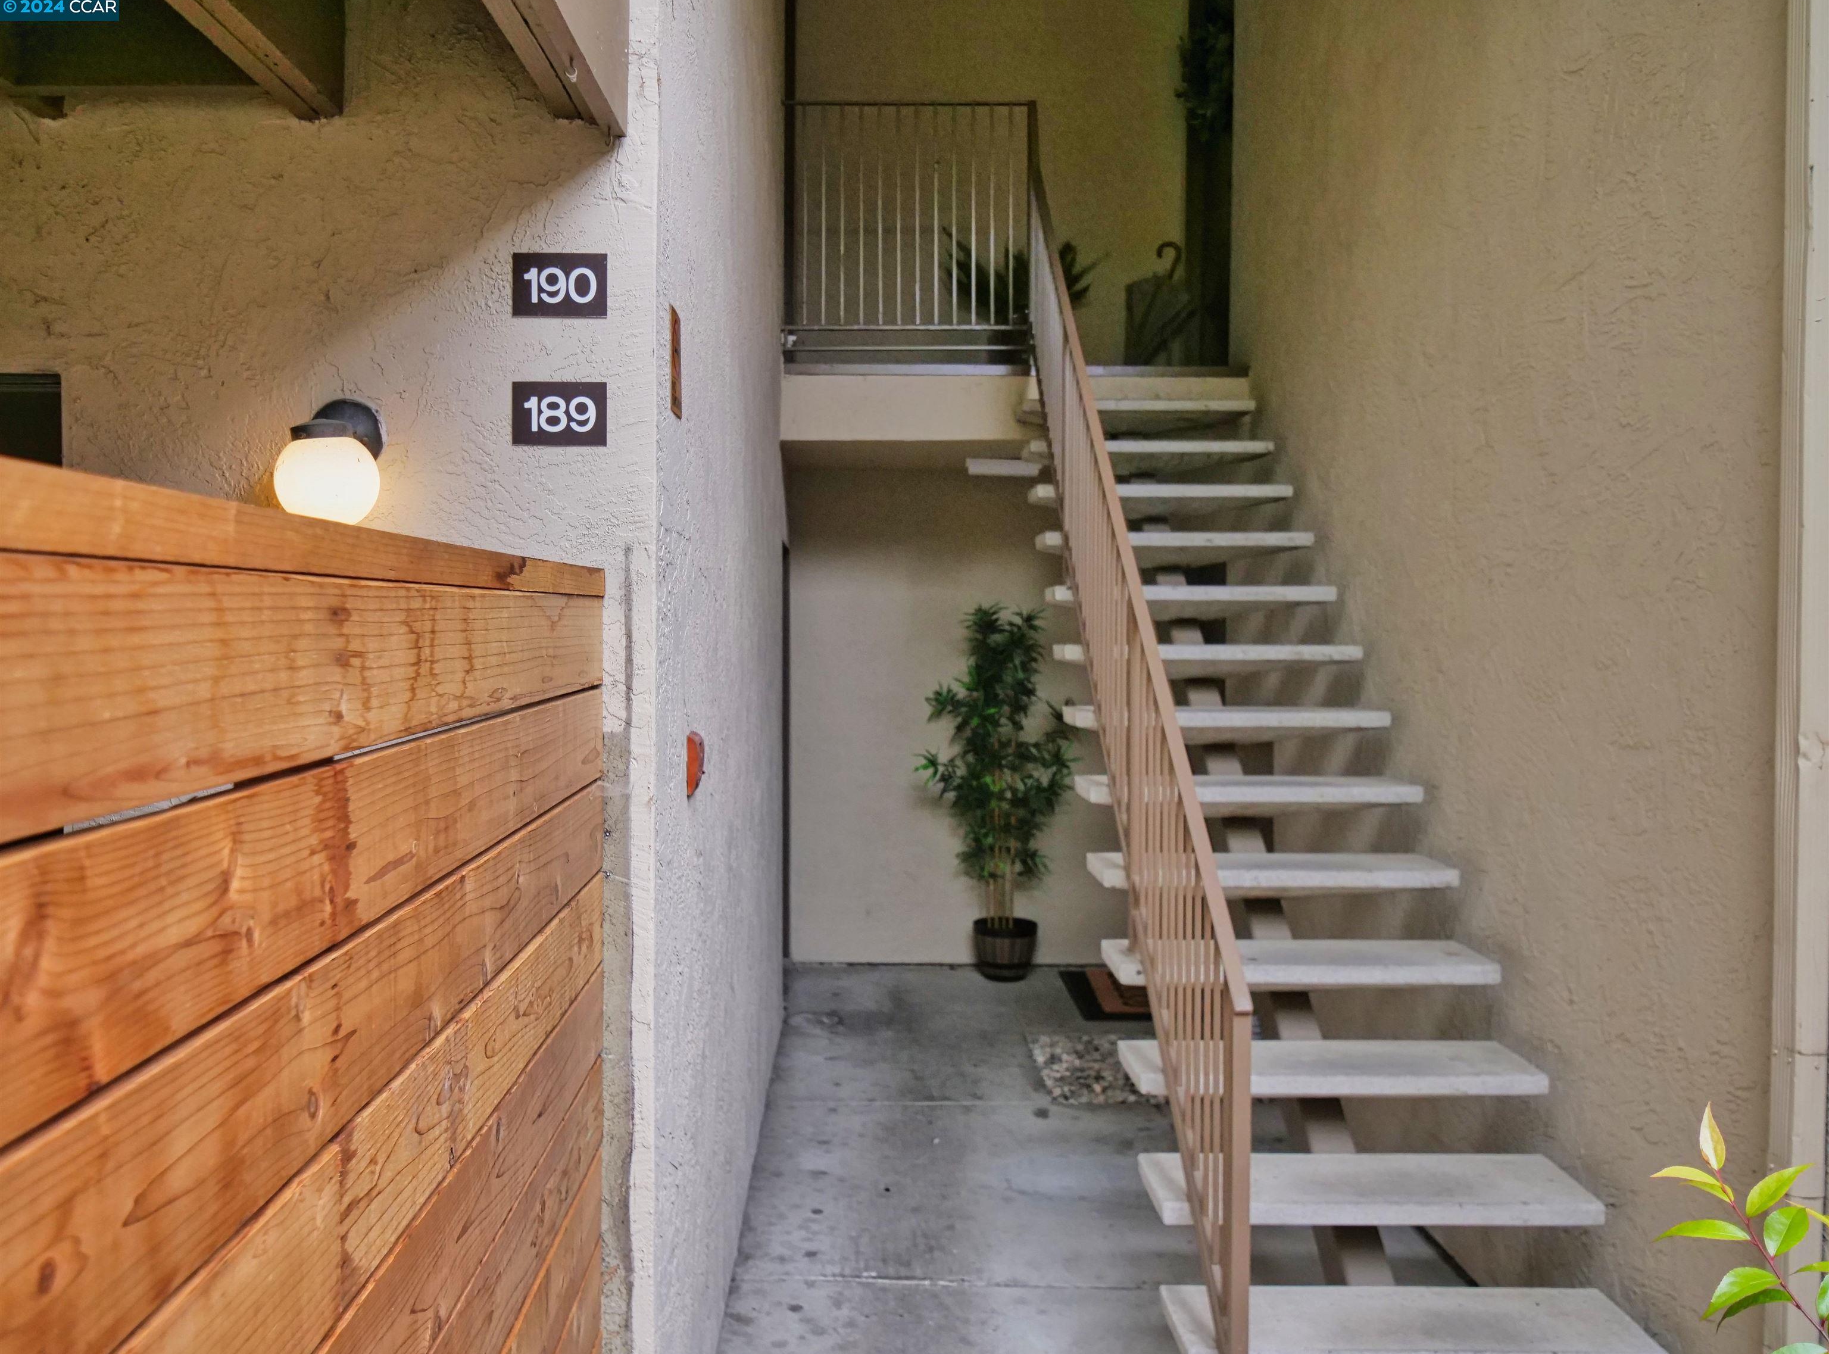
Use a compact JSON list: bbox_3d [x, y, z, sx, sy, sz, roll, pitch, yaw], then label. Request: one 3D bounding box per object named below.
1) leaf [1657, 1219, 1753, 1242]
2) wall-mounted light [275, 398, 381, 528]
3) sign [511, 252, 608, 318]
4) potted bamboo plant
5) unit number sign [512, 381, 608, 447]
[{"bbox_3d":[0.720,0.505,1.350,0.083,0.014,0.036,0,2,0],"label":"leaf"},{"bbox_3d":[-0.895,-0.329,2.271,0.155,0.215,0.178,0,2,-2],"label":"wall-mounted light"},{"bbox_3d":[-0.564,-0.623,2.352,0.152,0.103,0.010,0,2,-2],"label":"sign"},{"bbox_3d":[0.388,0.546,6.915,0.740,1.760,0.620,0,2,-2],"label":"potted bamboo plant"},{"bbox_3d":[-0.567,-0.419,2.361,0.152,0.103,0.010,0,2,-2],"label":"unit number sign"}]

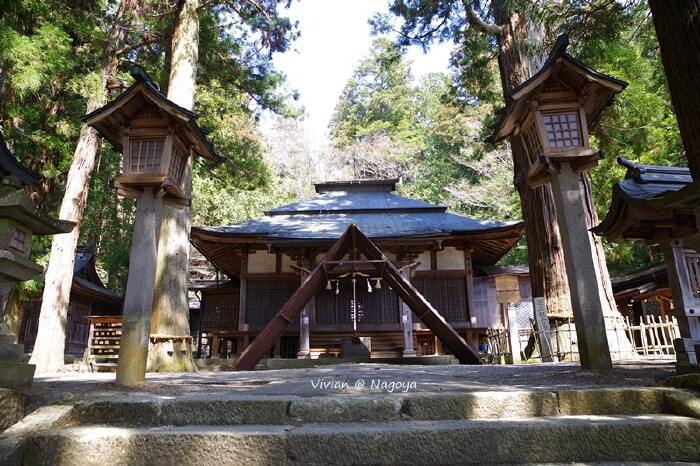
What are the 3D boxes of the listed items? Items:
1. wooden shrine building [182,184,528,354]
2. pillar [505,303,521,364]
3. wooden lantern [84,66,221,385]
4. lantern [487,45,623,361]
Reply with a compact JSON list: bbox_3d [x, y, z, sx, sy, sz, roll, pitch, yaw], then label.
[{"bbox_3d":[0.268,1.101,18.132,10.800,7.450,9.600,-1,-15,0],"label":"wooden shrine building"},{"bbox_3d":[3.364,2.040,9.481,0.190,1.240,0.190,-1,-15,0],"label":"pillar"},{"bbox_3d":[-2.262,-0.108,5.215,1.230,3.340,1.050,-1,-15,0],"label":"wooden lantern"},{"bbox_3d":[2.361,-0.326,4.996,1.230,3.400,1.050,-3,-15,3],"label":"lantern"}]

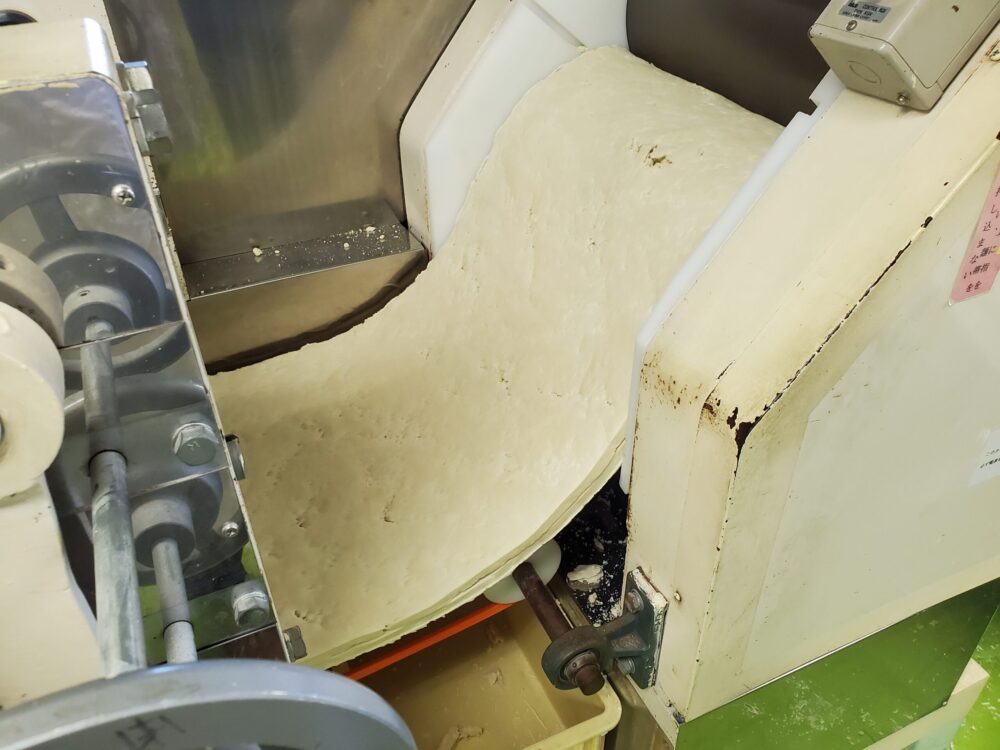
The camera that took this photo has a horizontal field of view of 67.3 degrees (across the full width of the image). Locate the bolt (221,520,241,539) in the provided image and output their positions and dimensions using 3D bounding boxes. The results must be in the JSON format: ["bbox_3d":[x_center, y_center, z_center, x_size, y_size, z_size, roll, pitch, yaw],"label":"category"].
[{"bbox_3d":[-0.157,0.091,0.439,0.009,0.009,0.004,-16,39,-20],"label":"bolt"}]

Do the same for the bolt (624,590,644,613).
[{"bbox_3d":[0.135,0.229,0.757,0.009,0.022,0.022,-16,39,-20],"label":"bolt"}]

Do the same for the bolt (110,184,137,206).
[{"bbox_3d":[-0.160,-0.076,0.319,0.009,0.009,0.004,-16,39,-20],"label":"bolt"}]

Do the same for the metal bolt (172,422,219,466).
[{"bbox_3d":[-0.160,0.037,0.395,0.021,0.021,0.011,-16,39,-20],"label":"metal bolt"}]

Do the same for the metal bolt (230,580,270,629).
[{"bbox_3d":[-0.157,0.146,0.474,0.021,0.021,0.011,-16,39,-20],"label":"metal bolt"}]

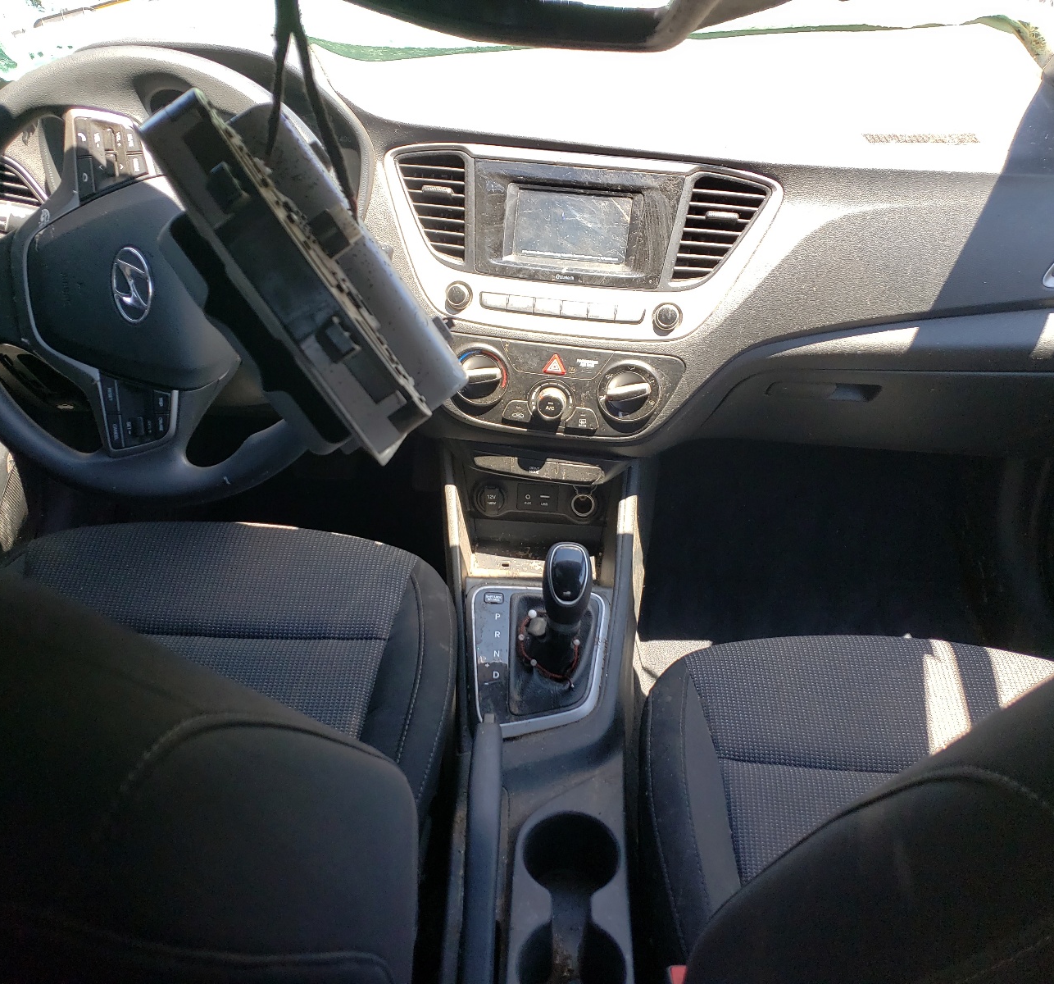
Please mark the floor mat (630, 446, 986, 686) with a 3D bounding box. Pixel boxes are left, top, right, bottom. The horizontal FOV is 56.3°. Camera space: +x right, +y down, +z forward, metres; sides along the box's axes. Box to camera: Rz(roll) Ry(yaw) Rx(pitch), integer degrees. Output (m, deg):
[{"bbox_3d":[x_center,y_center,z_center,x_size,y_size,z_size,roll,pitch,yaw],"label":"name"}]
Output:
[{"bbox_3d":[0.395,0.112,1.415,0.470,0.070,0.560,2,44,1],"label":"floor mat"}]

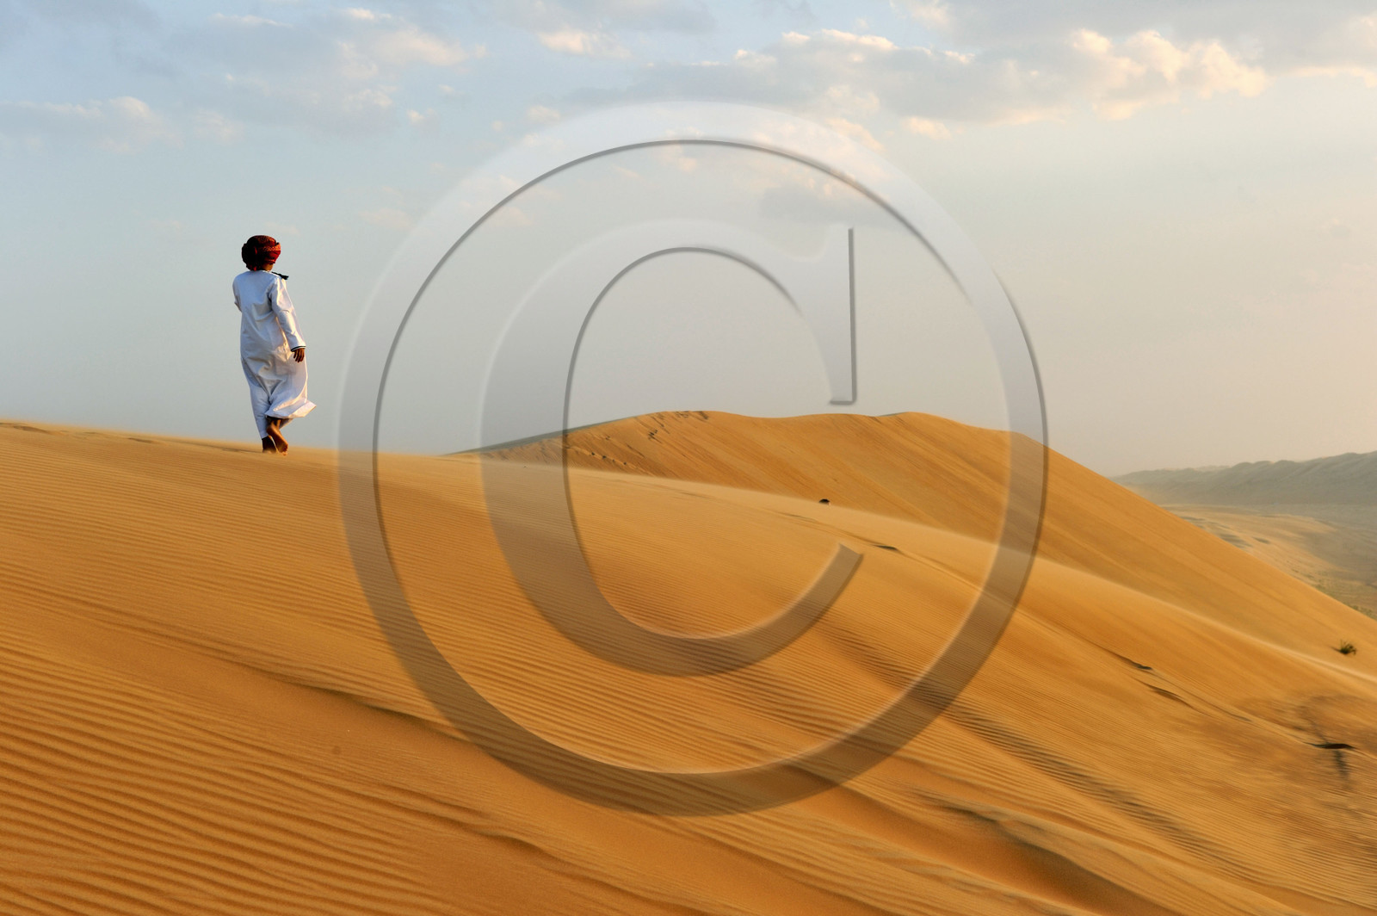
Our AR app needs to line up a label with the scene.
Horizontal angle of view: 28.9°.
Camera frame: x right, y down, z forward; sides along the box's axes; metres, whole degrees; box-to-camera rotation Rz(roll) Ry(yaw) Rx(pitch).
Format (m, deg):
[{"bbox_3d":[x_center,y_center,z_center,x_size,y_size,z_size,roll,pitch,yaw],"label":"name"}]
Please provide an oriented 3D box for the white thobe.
[{"bbox_3d":[-3.210,-0.805,20.700,0.620,1.310,0.450,0,0,0],"label":"white thobe"}]

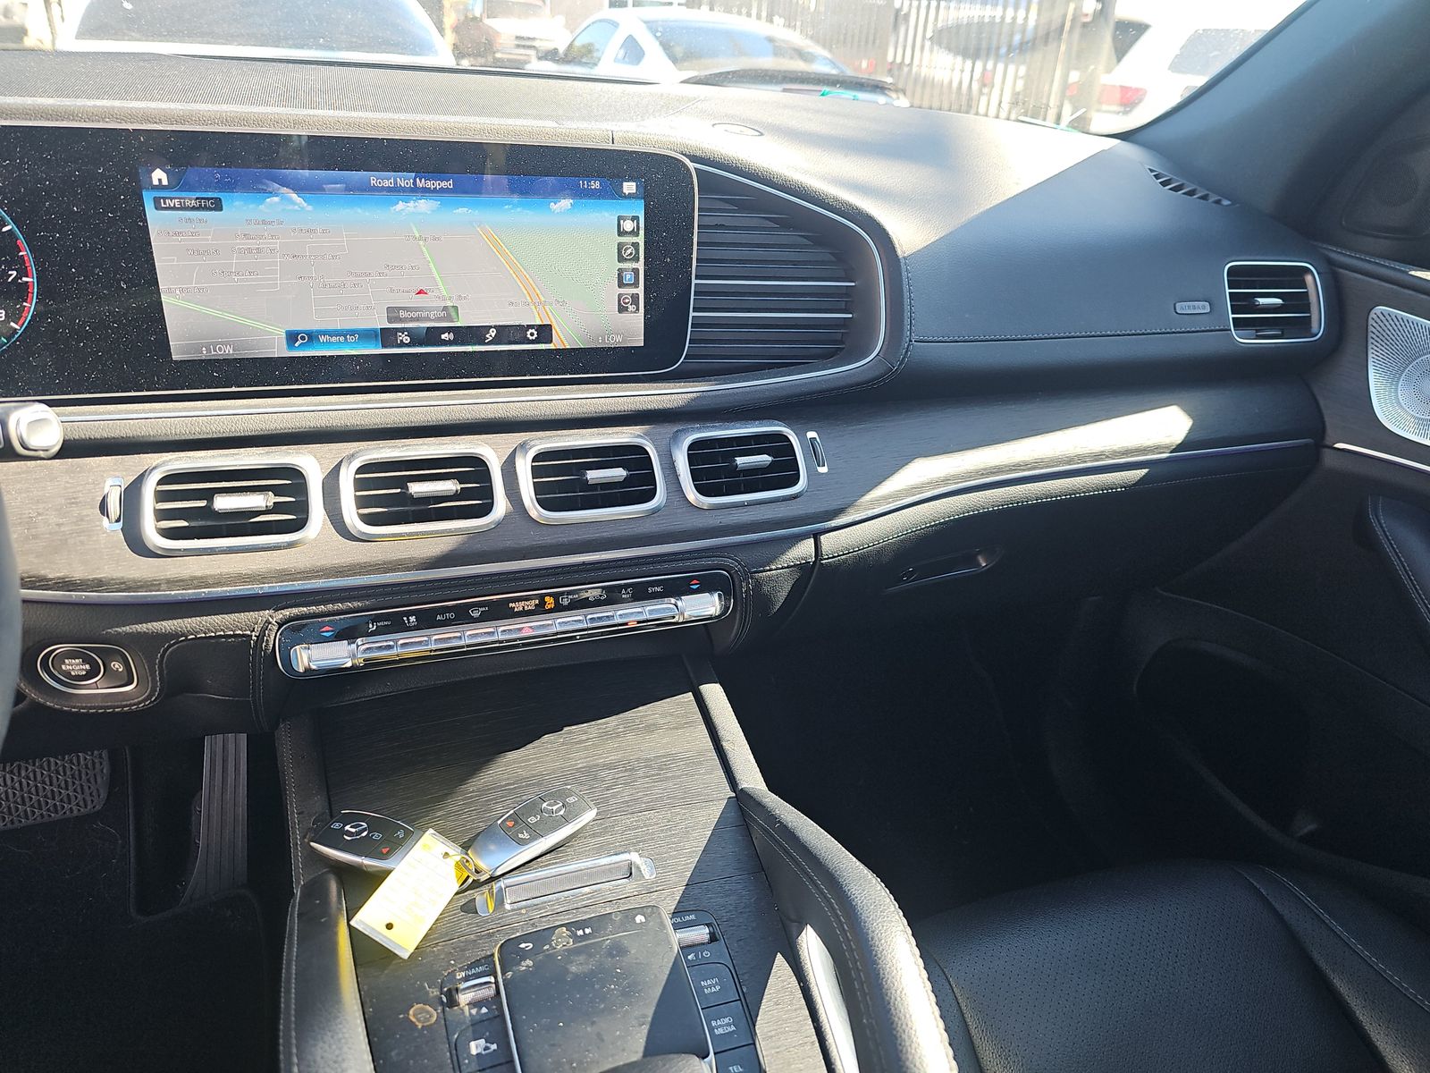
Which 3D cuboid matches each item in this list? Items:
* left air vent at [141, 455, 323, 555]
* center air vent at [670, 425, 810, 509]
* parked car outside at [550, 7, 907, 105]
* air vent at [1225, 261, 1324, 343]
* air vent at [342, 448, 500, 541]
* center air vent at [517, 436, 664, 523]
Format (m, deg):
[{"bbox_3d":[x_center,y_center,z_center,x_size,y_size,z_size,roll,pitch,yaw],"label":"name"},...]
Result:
[{"bbox_3d":[-0.290,-0.020,0.571,0.098,0.056,0.035,-5,-8,-17],"label":"left air vent"},{"bbox_3d":[0.020,-0.050,0.675,0.096,0.056,0.035,-7,-7,-20],"label":"center air vent"},{"bbox_3d":[-0.265,-3.280,7.330,1.880,1.390,4.700,-7,30,-21],"label":"parked car outside"},{"bbox_3d":[0.468,-0.197,0.803,0.096,0.067,0.035,-4,4,-16],"label":"air vent"},{"bbox_3d":[-0.185,-0.029,0.605,0.098,0.056,0.035,-6,-7,-18],"label":"air vent"},{"bbox_3d":[-0.082,-0.039,0.639,0.098,0.056,0.035,-6,-7,-18],"label":"center air vent"}]

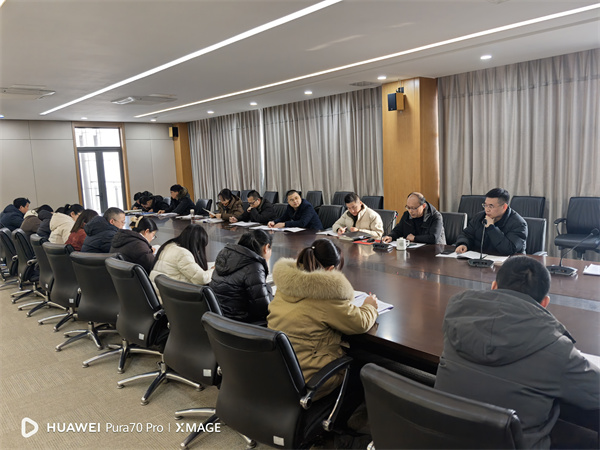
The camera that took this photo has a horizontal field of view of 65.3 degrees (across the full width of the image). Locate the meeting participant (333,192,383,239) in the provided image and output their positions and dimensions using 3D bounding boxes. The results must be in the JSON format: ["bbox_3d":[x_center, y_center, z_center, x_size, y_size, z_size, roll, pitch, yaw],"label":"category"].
[{"bbox_3d":[0.735,0.231,5.615,0.620,1.240,0.850,4,10,39],"label":"meeting participant"}]

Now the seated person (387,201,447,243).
[{"bbox_3d":[1.248,0.277,5.042,0.820,1.220,0.600,-9,10,-39],"label":"seated person"}]

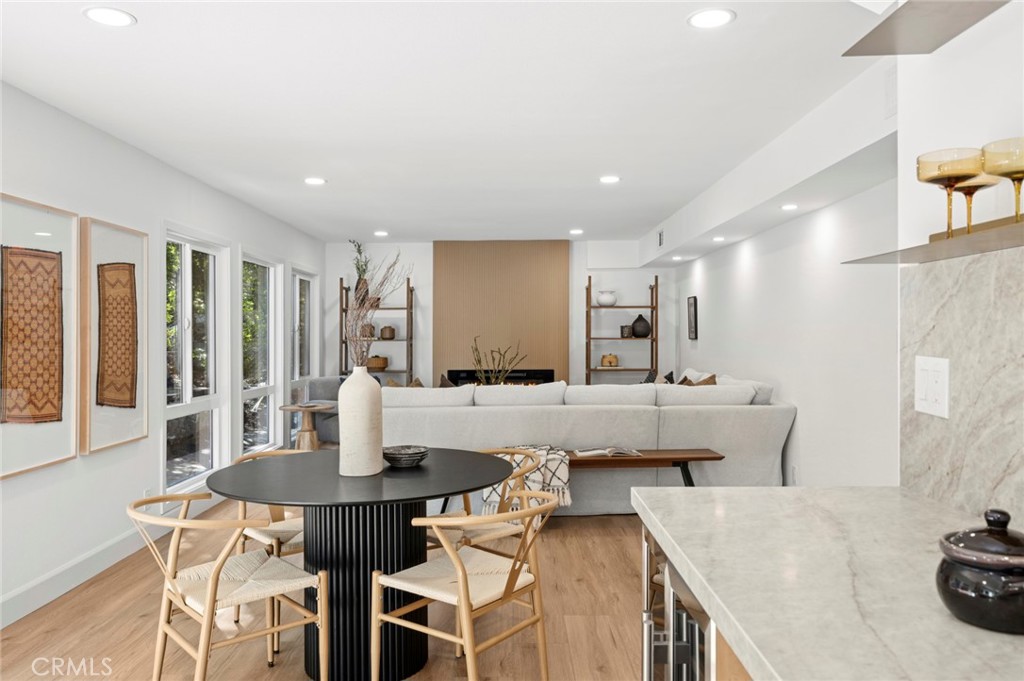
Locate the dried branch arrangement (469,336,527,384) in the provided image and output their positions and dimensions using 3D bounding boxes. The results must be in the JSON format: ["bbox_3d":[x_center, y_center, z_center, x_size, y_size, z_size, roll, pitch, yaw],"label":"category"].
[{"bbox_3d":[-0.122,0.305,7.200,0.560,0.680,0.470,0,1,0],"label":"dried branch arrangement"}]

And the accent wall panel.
[{"bbox_3d":[-0.134,0.025,8.900,1.625,2.440,0.190,0,0,0],"label":"accent wall panel"}]

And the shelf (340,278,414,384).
[{"bbox_3d":[-1.593,0.261,8.807,0.815,1.971,0.360,0,0,0],"label":"shelf"}]

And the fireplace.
[{"bbox_3d":[-0.130,0.593,8.874,1.278,0.500,0.140,0,0,0],"label":"fireplace"}]

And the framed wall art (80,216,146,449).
[{"bbox_3d":[-2.255,-0.026,4.223,0.045,1.250,0.650,0,0,0],"label":"framed wall art"}]

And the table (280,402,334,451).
[{"bbox_3d":[-1.923,0.934,6.950,0.530,0.620,0.530,0,1,0],"label":"table"}]

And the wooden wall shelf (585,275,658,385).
[{"bbox_3d":[1.290,0.242,8.750,0.820,1.970,0.340,0,1,0],"label":"wooden wall shelf"}]

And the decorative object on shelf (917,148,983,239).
[{"bbox_3d":[0.807,-0.259,1.360,0.103,0.162,0.103,0,1,0],"label":"decorative object on shelf"}]

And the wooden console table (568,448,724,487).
[{"bbox_3d":[0.409,1.023,5.063,2.000,0.490,0.370,0,0,-3],"label":"wooden console table"}]

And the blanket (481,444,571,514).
[{"bbox_3d":[0.094,0.953,5.006,0.600,0.430,0.420,0,0,-3],"label":"blanket"}]

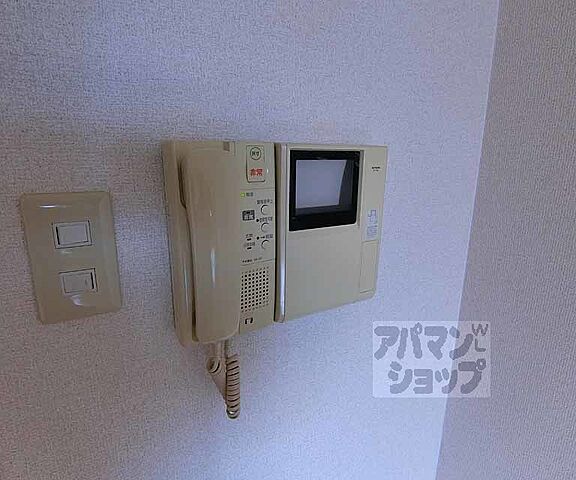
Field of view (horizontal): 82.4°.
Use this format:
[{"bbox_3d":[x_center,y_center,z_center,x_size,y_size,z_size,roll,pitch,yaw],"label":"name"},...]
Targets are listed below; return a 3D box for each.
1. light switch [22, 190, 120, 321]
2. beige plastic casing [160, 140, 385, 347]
[{"bbox_3d":[-0.195,0.017,0.304,0.070,0.120,0.010,-6,14,-29],"label":"light switch"},{"bbox_3d":[-0.002,-0.007,0.382,0.248,0.198,0.064,-6,14,-29],"label":"beige plastic casing"}]

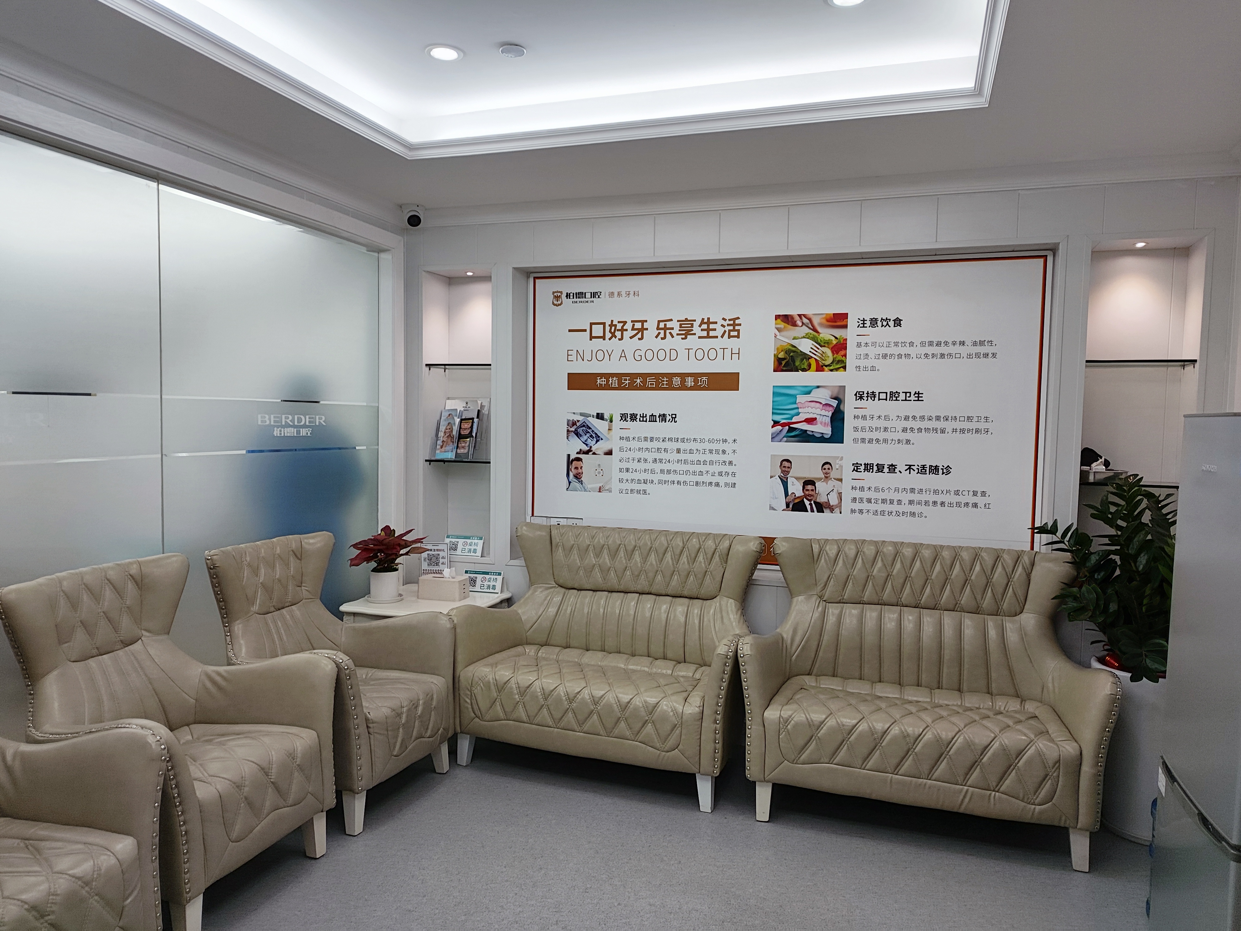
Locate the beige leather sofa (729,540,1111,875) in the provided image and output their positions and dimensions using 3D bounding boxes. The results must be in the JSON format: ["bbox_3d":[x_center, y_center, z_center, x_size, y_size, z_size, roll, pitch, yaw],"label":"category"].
[{"bbox_3d":[1.092,0.803,3.187,1.201,0.945,0.685,2,3,18],"label":"beige leather sofa"}]

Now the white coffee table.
[{"bbox_3d":[-0.892,0.910,3.945,0.590,0.587,0.580,2,3,18],"label":"white coffee table"}]

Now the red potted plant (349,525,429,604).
[{"bbox_3d":[-1.028,0.452,3.915,0.360,0.325,0.320,1,3,-7],"label":"red potted plant"}]

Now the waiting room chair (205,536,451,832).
[{"bbox_3d":[-1.095,0.725,3.254,0.690,0.865,0.700,2,3,19],"label":"waiting room chair"}]

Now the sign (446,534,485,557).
[{"bbox_3d":[-0.770,0.398,4.264,0.205,0.102,0.050,1,3,10],"label":"sign"}]

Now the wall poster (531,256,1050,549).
[{"bbox_3d":[0.641,-0.215,3.866,2.264,1.325,0.030,2,3,18],"label":"wall poster"}]

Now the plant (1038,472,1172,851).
[{"bbox_3d":[1.809,0.660,3.068,0.650,1.265,0.560,2,3,18],"label":"plant"}]

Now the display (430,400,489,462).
[{"bbox_3d":[-0.804,-0.179,4.324,0.255,0.318,0.165,2,3,18],"label":"display"}]

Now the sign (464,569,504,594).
[{"bbox_3d":[-0.648,0.557,4.125,0.205,0.104,0.050,1,3,10],"label":"sign"}]

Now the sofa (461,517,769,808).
[{"bbox_3d":[-0.013,0.726,3.554,1.172,0.865,0.685,2,3,20],"label":"sofa"}]

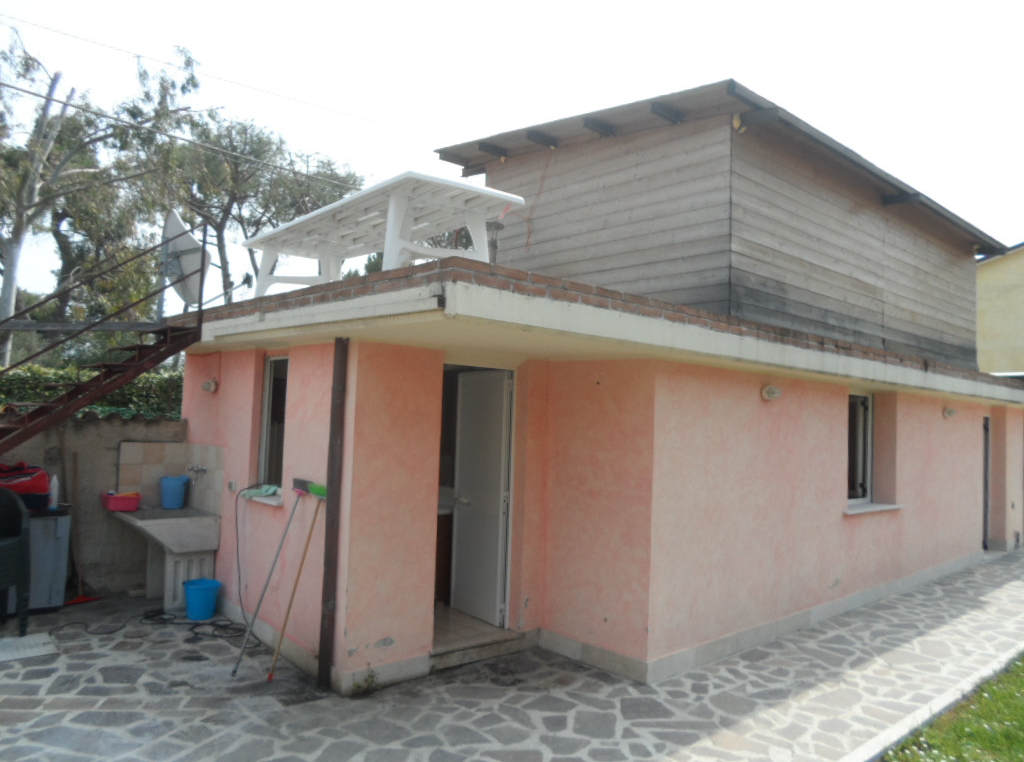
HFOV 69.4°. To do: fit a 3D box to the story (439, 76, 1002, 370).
[{"bbox_3d":[3.076,-1.145,9.126,7.500,2.200,3.450,4,-4,-44],"label":"story"}]

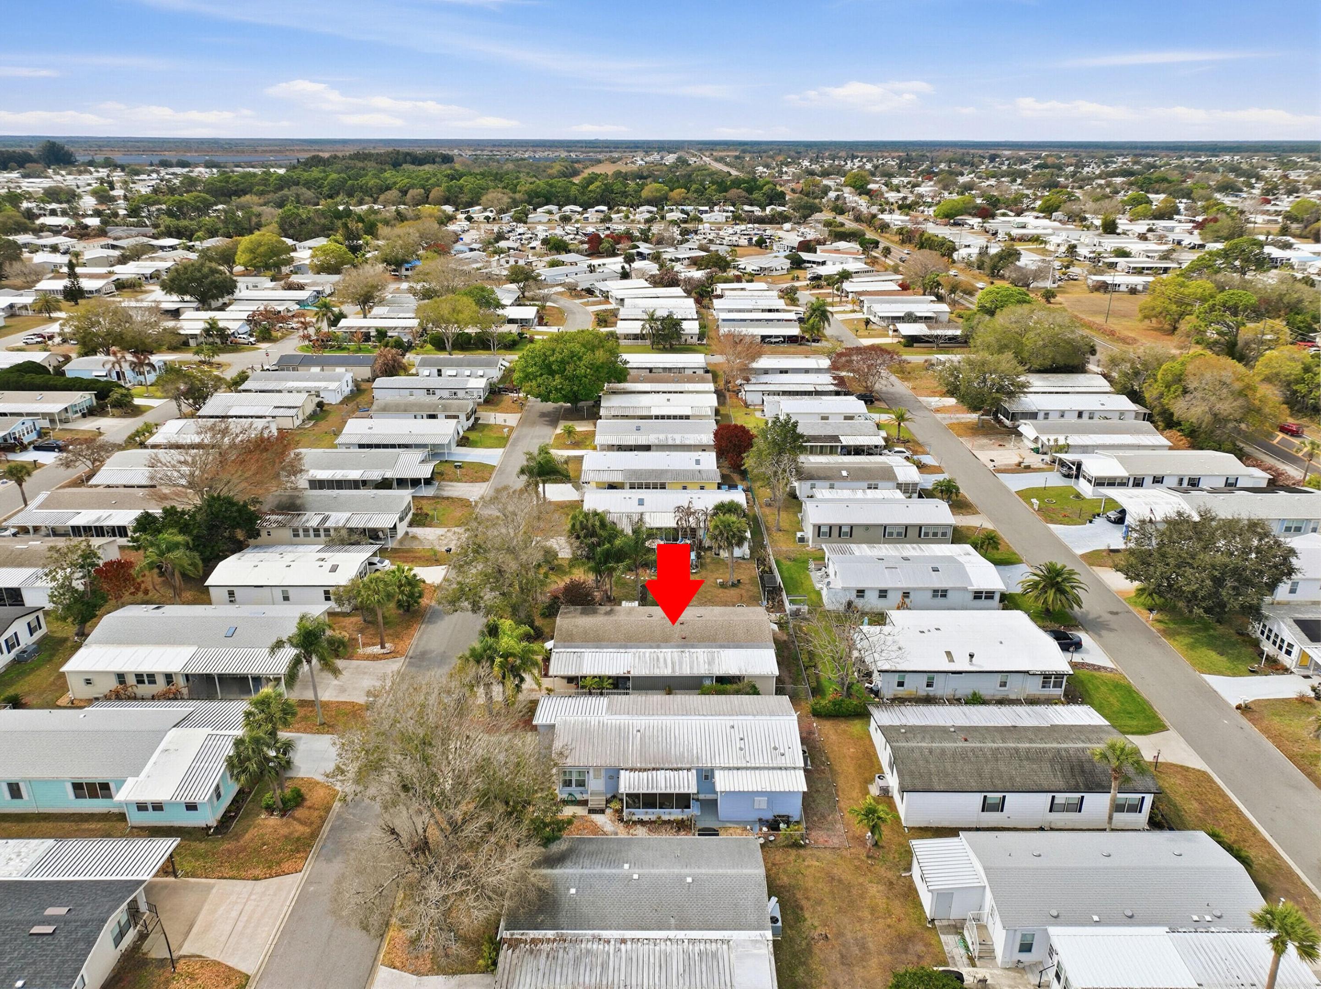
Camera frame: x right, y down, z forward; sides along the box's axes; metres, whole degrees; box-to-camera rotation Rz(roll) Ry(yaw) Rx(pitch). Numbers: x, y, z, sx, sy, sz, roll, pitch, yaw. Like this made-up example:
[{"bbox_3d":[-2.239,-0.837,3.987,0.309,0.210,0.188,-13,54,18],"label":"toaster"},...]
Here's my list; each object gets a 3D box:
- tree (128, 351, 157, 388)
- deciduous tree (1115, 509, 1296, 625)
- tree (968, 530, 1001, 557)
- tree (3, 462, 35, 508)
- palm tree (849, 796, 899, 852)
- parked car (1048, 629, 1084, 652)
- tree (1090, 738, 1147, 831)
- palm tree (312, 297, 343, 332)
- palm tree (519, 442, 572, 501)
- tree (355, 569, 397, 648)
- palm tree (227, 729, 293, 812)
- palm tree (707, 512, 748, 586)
[{"bbox_3d":[-90.397,-21.322,160.076,5.000,7.300,5.000,0,21,0],"label":"tree"},{"bbox_3d":[51.396,7.205,86.677,14.400,9.800,13.800,0,21,0],"label":"deciduous tree"},{"bbox_3d":[35.606,5.478,100.429,3.100,2.900,2.800,0,21,0],"label":"tree"},{"bbox_3d":[-81.006,-1.164,116.101,3.010,5.910,3.010,0,21,0],"label":"tree"},{"bbox_3d":[14.120,22.000,60.936,3.210,3.610,3.210,0,21,0],"label":"palm tree"},{"bbox_3d":[34.911,13.004,81.659,4.800,1.450,1.830,0,21,0],"label":"parked car"},{"bbox_3d":[30.078,19.843,61.085,3.360,7.600,3.360,0,21,0],"label":"tree"},{"bbox_3d":[-77.107,-41.401,211.915,5.600,8.300,5.400,0,21,0],"label":"palm tree"},{"bbox_3d":[-14.893,-2.712,117.891,6.840,7.850,6.840,0,21,0],"label":"palm tree"},{"bbox_3d":[-25.727,10.777,83.593,3.660,7.730,3.660,0,21,0],"label":"tree"},{"bbox_3d":[-27.752,19.456,63.712,3.990,6.080,3.990,0,21,0],"label":"palm tree"},{"bbox_3d":[6.904,5.648,91.743,4.100,7.600,4.100,0,21,0],"label":"palm tree"}]

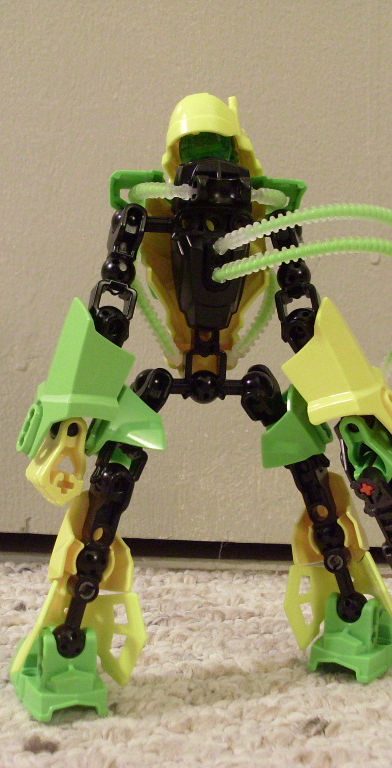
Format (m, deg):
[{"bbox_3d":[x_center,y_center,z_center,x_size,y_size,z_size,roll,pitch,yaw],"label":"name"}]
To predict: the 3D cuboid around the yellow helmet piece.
[{"bbox_3d":[0.005,-0.075,0.345,0.028,0.030,0.031,4,8,15],"label":"yellow helmet piece"}]

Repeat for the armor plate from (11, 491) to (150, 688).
[{"bbox_3d":[-0.035,0.066,0.358,0.037,0.061,0.028,11,4,-23],"label":"armor plate"}]

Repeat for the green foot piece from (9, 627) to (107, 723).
[{"bbox_3d":[-0.042,0.085,0.354,0.024,0.024,0.039,-1,9,-21],"label":"green foot piece"}]

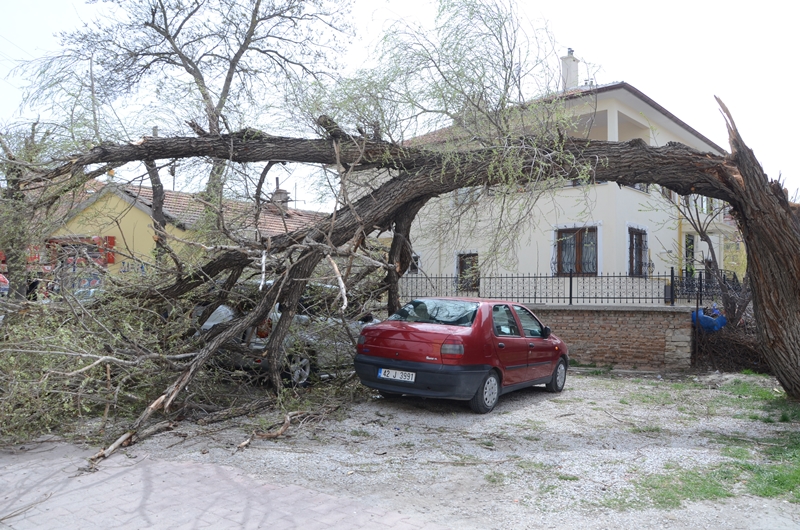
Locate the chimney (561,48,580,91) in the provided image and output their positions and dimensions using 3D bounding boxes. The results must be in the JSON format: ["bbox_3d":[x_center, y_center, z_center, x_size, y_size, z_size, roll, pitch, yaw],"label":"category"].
[{"bbox_3d":[6.321,-7.211,22.200,0.520,1.650,0.520,-2,-4,42],"label":"chimney"}]

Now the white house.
[{"bbox_3d":[5.697,-2.374,25.244,12.600,9.600,12.000,-2,-4,42],"label":"white house"}]

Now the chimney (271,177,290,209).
[{"bbox_3d":[-5.249,-3.184,26.300,0.580,1.400,0.580,-2,-3,38],"label":"chimney"}]

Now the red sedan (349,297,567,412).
[{"bbox_3d":[1.164,1.215,8.868,1.640,1.430,4.120,-2,-3,36],"label":"red sedan"}]

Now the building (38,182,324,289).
[{"bbox_3d":[-6.760,0.005,25.528,6.900,5.400,11.500,-2,-3,36],"label":"building"}]

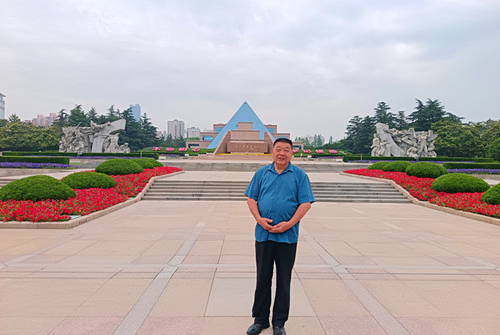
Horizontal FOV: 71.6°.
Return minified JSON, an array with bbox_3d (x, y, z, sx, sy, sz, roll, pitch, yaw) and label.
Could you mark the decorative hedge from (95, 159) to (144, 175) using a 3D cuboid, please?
[{"bbox_3d":[-7.012,-0.043,18.600,2.500,0.860,2.400,0,0,-1],"label":"decorative hedge"}]

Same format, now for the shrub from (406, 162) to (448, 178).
[{"bbox_3d":[8.935,0.194,17.502,2.150,0.873,2.050,1,1,-1],"label":"shrub"}]

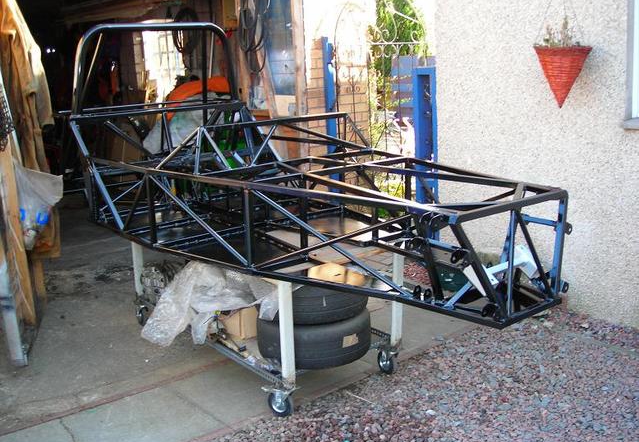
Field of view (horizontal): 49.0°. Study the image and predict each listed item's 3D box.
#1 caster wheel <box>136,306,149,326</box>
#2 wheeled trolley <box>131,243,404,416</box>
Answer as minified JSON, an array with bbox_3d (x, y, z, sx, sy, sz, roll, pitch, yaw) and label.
[{"bbox_3d":[-1.097,0.587,4.349,0.045,0.128,0.122,-9,15,-31],"label":"caster wheel"},{"bbox_3d":[-0.364,0.401,3.942,0.762,0.640,1.697,-11,16,-36],"label":"wheeled trolley"}]

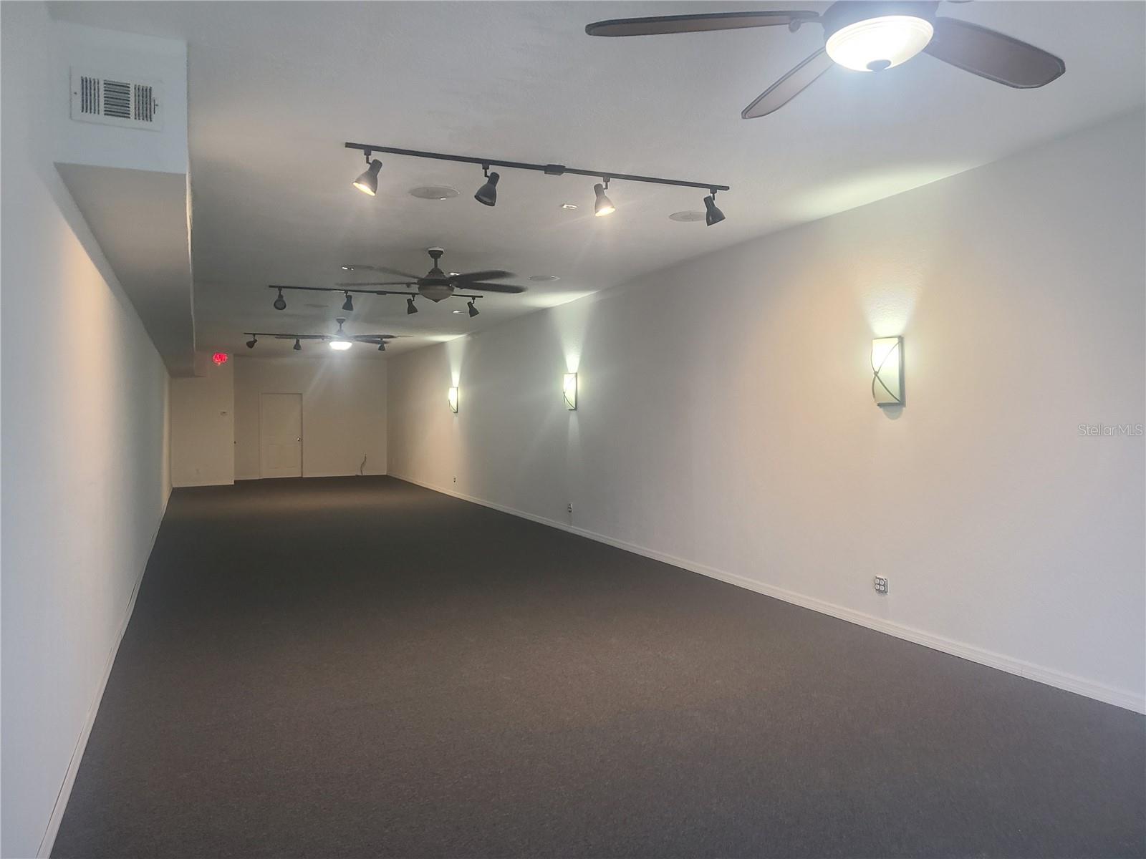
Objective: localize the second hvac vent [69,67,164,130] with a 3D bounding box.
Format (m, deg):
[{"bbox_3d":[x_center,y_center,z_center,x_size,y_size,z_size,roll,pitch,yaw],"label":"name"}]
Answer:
[{"bbox_3d":[-1.724,-1.248,3.250,0.300,0.195,0.025,-1,1,-24],"label":"second hvac vent"}]

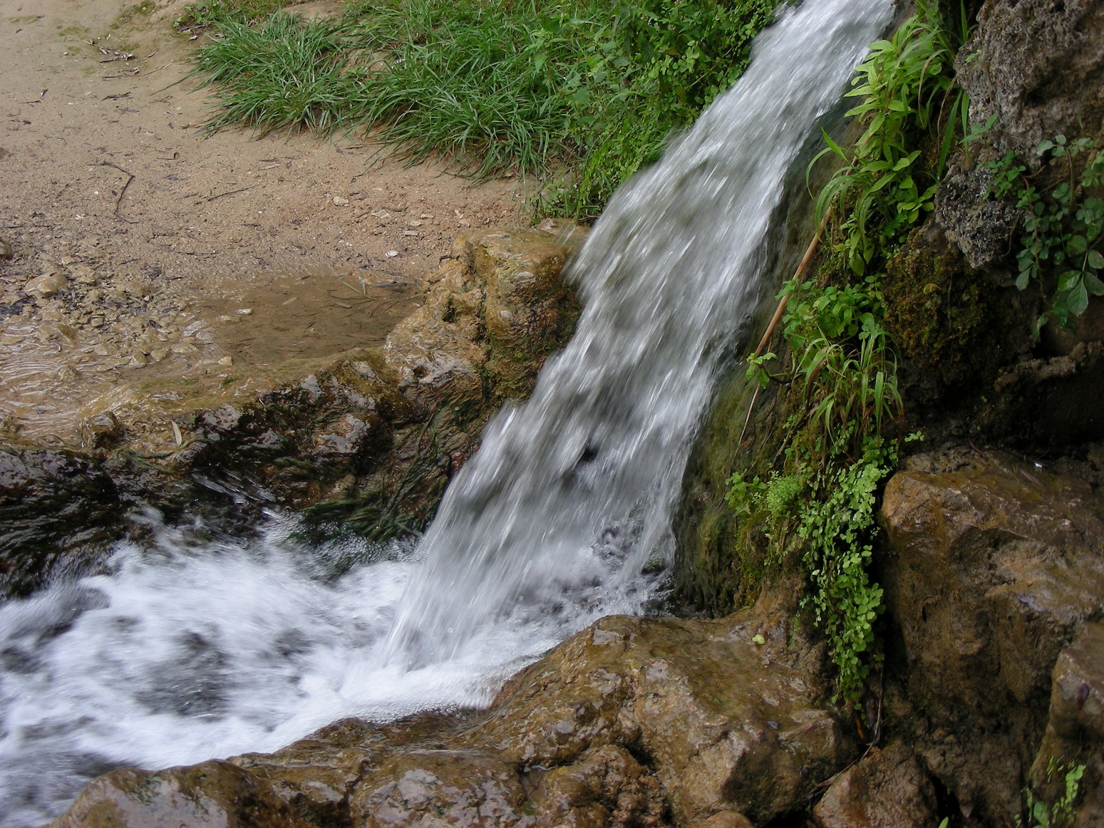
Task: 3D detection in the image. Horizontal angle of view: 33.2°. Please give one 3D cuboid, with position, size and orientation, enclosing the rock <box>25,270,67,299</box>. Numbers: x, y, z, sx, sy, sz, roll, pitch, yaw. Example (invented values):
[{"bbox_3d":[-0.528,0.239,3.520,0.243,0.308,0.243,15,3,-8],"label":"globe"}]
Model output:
[{"bbox_3d":[-0.958,-0.244,3.500,0.080,0.043,0.060,-10,30,-18],"label":"rock"}]

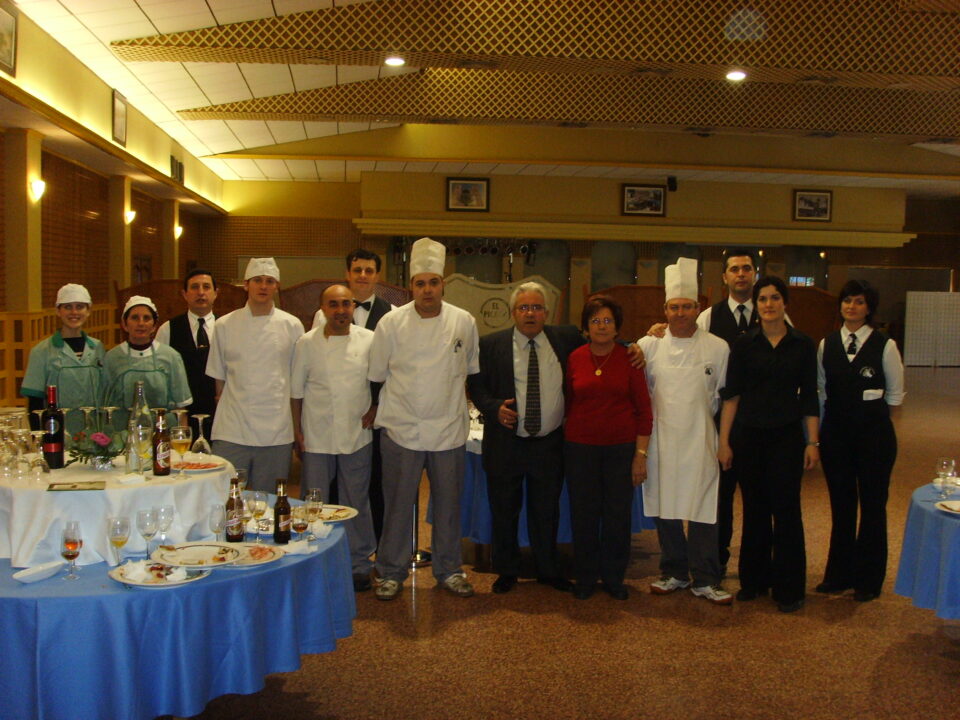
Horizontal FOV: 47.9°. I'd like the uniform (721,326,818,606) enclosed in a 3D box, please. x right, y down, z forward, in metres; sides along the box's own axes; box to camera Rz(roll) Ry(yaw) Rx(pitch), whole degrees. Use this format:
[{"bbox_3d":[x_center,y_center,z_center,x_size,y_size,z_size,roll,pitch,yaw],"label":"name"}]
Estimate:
[{"bbox_3d":[1.553,0.546,5.820,0.500,1.452,0.330,2,4,11],"label":"uniform"}]

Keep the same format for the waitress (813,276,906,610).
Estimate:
[{"bbox_3d":[2.003,0.416,5.694,0.470,1.673,0.310,3,5,26],"label":"waitress"}]

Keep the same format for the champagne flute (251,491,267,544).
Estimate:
[{"bbox_3d":[-0.745,0.528,3.646,0.058,0.173,0.058,0,5,-10],"label":"champagne flute"}]

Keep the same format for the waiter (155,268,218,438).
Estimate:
[{"bbox_3d":[-1.629,0.330,6.300,0.520,1.720,0.330,0,4,-12],"label":"waiter"}]

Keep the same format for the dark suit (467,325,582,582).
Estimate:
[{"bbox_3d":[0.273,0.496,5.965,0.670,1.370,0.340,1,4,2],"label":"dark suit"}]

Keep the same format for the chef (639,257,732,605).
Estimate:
[{"bbox_3d":[1.113,0.365,5.874,0.500,1.815,0.360,2,4,9],"label":"chef"}]

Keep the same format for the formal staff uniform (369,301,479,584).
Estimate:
[{"bbox_3d":[-0.298,0.433,5.824,0.570,1.505,0.350,1,4,-3],"label":"formal staff uniform"}]

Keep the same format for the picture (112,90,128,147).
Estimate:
[{"bbox_3d":[-3.804,-2.542,11.429,0.040,0.523,0.730,1,4,-7],"label":"picture"}]

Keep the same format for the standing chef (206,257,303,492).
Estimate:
[{"bbox_3d":[-1.232,0.302,5.962,0.530,1.730,0.320,0,5,-16],"label":"standing chef"}]

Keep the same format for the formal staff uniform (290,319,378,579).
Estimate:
[{"bbox_3d":[-0.785,0.483,5.890,0.480,1.345,0.300,1,4,-5],"label":"formal staff uniform"}]

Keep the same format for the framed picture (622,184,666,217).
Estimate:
[{"bbox_3d":[3.417,-3.309,22.511,0.910,0.640,0.050,1,4,-7],"label":"framed picture"}]

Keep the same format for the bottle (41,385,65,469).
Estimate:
[{"bbox_3d":[-1.539,0.239,3.898,0.076,0.297,0.076,1,4,0],"label":"bottle"}]

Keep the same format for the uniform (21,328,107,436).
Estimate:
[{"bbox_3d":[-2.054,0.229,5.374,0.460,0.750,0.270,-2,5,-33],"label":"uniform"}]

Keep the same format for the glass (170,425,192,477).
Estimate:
[{"bbox_3d":[-1.038,0.323,3.772,0.074,0.172,0.074,1,4,0],"label":"glass"}]

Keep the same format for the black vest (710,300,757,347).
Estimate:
[{"bbox_3d":[1.499,-0.066,6.200,0.430,0.600,0.270,2,4,9],"label":"black vest"}]

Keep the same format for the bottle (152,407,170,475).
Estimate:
[{"bbox_3d":[-1.122,0.289,3.817,0.061,0.228,0.061,1,4,0],"label":"bottle"}]

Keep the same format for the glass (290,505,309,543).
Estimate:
[{"bbox_3d":[-0.637,0.583,3.845,0.060,0.122,0.060,1,4,0],"label":"glass"}]

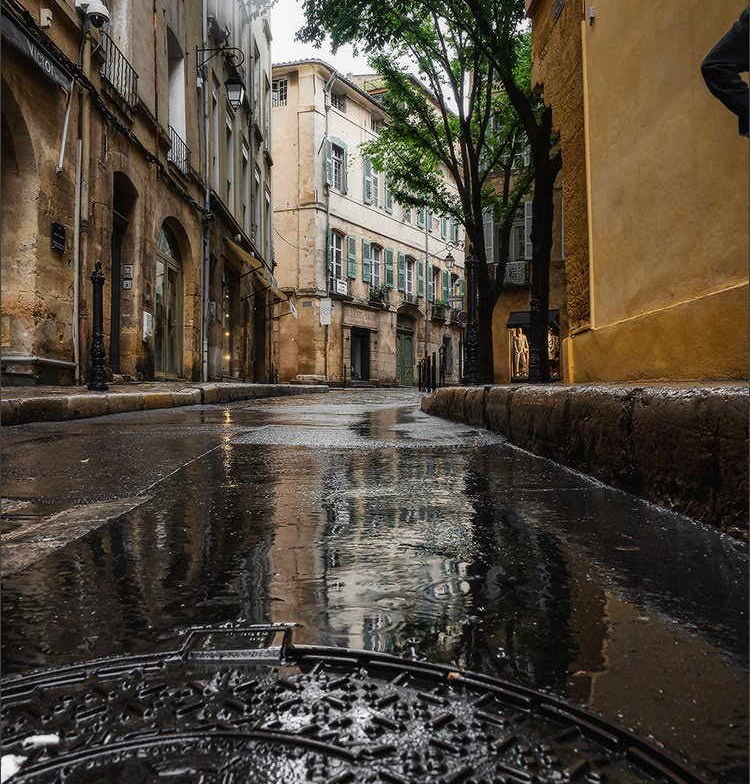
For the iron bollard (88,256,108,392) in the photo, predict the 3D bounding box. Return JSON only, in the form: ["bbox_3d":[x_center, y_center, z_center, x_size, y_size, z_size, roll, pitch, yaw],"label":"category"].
[{"bbox_3d":[-2.413,-0.580,6.050,0.172,1.135,0.172,0,0,0],"label":"iron bollard"}]

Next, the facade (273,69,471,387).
[{"bbox_3d":[-0.450,-6.700,35.600,5.200,13.300,14.800,0,0,30],"label":"facade"}]

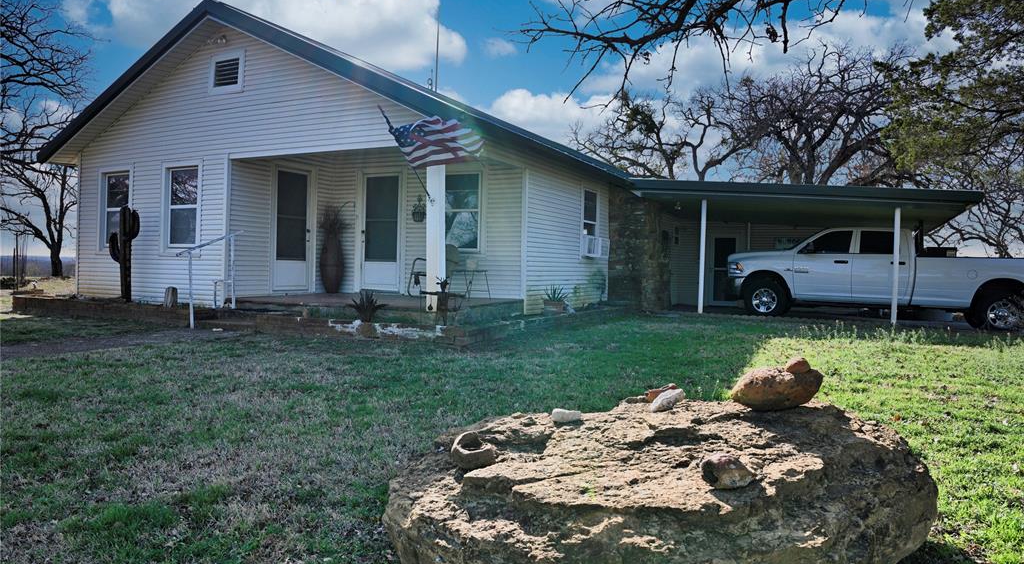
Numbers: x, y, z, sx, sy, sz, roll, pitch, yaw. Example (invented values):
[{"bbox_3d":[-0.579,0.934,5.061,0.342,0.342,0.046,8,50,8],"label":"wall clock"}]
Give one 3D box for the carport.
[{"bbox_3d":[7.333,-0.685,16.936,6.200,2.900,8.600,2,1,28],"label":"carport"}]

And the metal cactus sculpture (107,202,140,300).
[{"bbox_3d":[-5.962,-0.439,10.500,0.550,1.480,0.260,2,1,28],"label":"metal cactus sculpture"}]

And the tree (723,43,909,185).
[{"bbox_3d":[13.709,-4.986,31.117,9.000,11.700,8.500,2,1,24],"label":"tree"}]

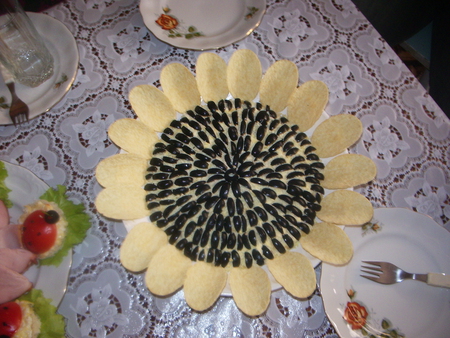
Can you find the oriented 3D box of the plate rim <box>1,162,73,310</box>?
[{"bbox_3d":[-0.300,0.112,0.524,0.255,0.022,0.255,0,69,0],"label":"plate rim"}]

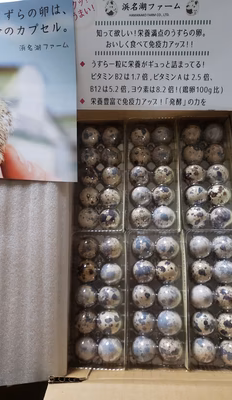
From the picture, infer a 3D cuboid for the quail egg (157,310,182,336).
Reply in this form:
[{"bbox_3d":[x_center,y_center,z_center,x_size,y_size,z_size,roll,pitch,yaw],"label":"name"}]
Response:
[{"bbox_3d":[0.061,0.139,0.340,0.027,0.032,0.027,-1,74,5],"label":"quail egg"}]

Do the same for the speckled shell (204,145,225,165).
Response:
[{"bbox_3d":[0.129,-0.060,0.390,0.025,0.032,0.025,-1,75,3],"label":"speckled shell"}]

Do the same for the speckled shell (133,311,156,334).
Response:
[{"bbox_3d":[0.032,0.139,0.343,0.026,0.032,0.026,-1,74,5],"label":"speckled shell"}]

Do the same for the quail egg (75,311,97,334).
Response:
[{"bbox_3d":[-0.035,0.142,0.351,0.025,0.032,0.025,-1,75,4],"label":"quail egg"}]

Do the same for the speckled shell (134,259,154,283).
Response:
[{"bbox_3d":[0.033,0.085,0.359,0.026,0.033,0.026,-1,75,4],"label":"speckled shell"}]

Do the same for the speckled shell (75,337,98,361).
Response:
[{"bbox_3d":[-0.034,0.169,0.341,0.024,0.032,0.024,-1,75,4],"label":"speckled shell"}]

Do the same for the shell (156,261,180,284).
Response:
[{"bbox_3d":[0.061,0.084,0.358,0.025,0.032,0.025,-1,75,4],"label":"shell"}]

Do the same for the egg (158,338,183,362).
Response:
[{"bbox_3d":[0.061,0.167,0.337,0.026,0.032,0.026,-1,75,4],"label":"egg"}]

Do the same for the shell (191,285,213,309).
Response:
[{"bbox_3d":[0.099,0.112,0.346,0.026,0.032,0.026,-1,75,3],"label":"shell"}]

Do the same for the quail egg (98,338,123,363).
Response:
[{"bbox_3d":[-0.006,0.170,0.342,0.026,0.032,0.026,-1,75,4],"label":"quail egg"}]

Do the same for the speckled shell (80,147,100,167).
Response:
[{"bbox_3d":[-0.035,-0.059,0.400,0.026,0.032,0.026,-1,75,3],"label":"speckled shell"}]

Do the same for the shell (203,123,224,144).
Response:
[{"bbox_3d":[0.130,-0.088,0.398,0.025,0.032,0.025,-1,74,5],"label":"shell"}]

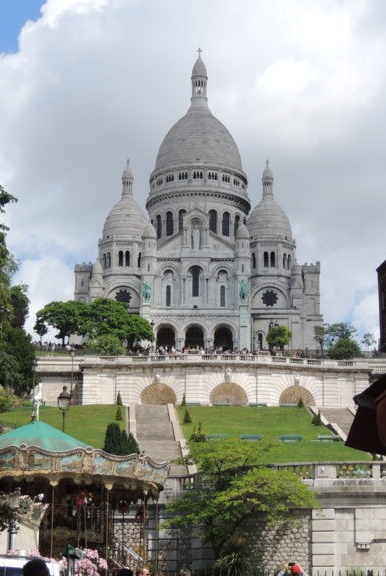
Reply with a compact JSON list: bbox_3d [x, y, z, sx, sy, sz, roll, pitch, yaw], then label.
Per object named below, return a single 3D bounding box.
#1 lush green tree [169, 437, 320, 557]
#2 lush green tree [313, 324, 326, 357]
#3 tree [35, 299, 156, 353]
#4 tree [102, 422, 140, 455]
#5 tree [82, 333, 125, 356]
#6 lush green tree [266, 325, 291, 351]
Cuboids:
[{"bbox_3d":[2.400,10.440,66.000,7.540,5.970,6.030,0,-13,0],"label":"lush green tree"},{"bbox_3d":[20.050,8.320,211.000,1.900,5.170,1.900,0,-13,0],"label":"lush green tree"},{"bbox_3d":[-15.980,6.170,216.000,19.150,9.110,12.450,0,-13,0],"label":"tree"},{"bbox_3d":[-7.790,16.330,143.000,4.080,3.790,3.060,0,-13,0],"label":"tree"},{"bbox_3d":[-13.830,8.910,208.000,6.560,3.980,5.580,0,-13,0],"label":"tree"},{"bbox_3d":[13.940,8.150,217.000,4.240,4.480,4.030,0,-13,0],"label":"lush green tree"}]

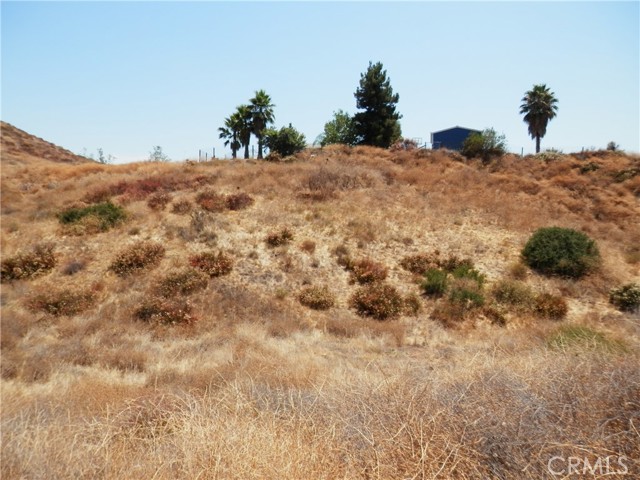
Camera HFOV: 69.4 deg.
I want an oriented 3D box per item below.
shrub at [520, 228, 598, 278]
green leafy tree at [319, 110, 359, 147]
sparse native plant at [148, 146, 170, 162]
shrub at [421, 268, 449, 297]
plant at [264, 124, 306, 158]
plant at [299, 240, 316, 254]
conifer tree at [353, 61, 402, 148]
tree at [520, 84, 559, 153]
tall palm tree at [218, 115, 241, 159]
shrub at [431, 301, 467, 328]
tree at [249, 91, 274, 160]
[{"bbox_3d":[9.666,0.500,18.500,3.122,2.081,2.966,0,2,0],"label":"shrub"},{"bbox_3d":[2.186,-11.186,47.000,4.678,3.966,4.678,0,2,0],"label":"green leafy tree"},{"bbox_3d":[-16.668,-8.827,48.000,2.285,1.765,2.285,0,2,0],"label":"sparse native plant"},{"bbox_3d":[4.088,1.517,16.500,1.000,1.000,0.950,0,2,0],"label":"shrub"},{"bbox_3d":[-3.210,-9.257,43.000,3.907,2.977,3.712,0,2,0],"label":"plant"},{"bbox_3d":[-0.498,0.325,20.000,0.692,0.606,0.692,0,2,0],"label":"plant"},{"bbox_3d":[5.723,-13.436,46.000,4.976,8.858,4.727,0,2,0],"label":"conifer tree"},{"bbox_3d":[21.371,-11.829,45.000,3.700,7.010,3.700,0,2,0],"label":"tree"},{"bbox_3d":[-8.811,-10.028,45.000,2.142,4.381,2.142,0,2,0],"label":"tall palm tree"},{"bbox_3d":[4.031,2.337,14.500,1.129,0.878,1.129,0,2,0],"label":"shrub"},{"bbox_3d":[-5.598,-11.196,45.000,2.337,6.718,2.337,0,2,0],"label":"tree"}]

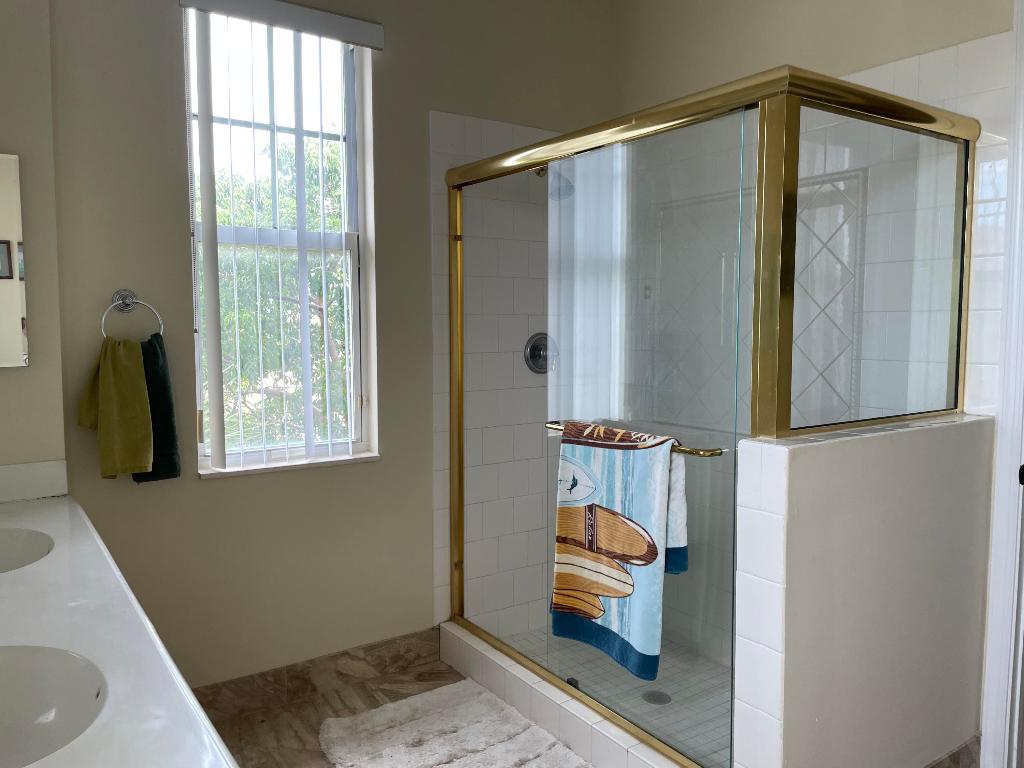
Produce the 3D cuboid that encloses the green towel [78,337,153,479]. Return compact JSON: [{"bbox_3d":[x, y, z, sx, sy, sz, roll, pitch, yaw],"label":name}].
[{"bbox_3d":[-1.194,0.070,2.313,0.196,0.427,0.090,-3,5,-35],"label":"green towel"}]

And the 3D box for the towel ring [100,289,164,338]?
[{"bbox_3d":[-1.157,-0.189,2.342,0.171,0.198,0.065,-3,5,-35],"label":"towel ring"}]

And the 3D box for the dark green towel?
[{"bbox_3d":[-1.107,0.072,2.380,0.143,0.463,0.080,-3,5,-35],"label":"dark green towel"}]

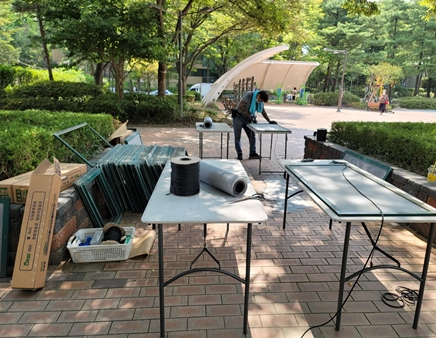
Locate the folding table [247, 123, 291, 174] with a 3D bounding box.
[{"bbox_3d":[0.926,-0.400,6.005,0.590,0.730,1.220,0,14,-2],"label":"folding table"}]

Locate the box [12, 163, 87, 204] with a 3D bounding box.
[{"bbox_3d":[-1.566,0.127,3.117,0.158,0.163,0.800,4,15,12],"label":"box"}]

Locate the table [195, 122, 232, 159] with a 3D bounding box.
[{"bbox_3d":[-0.094,-0.418,6.014,0.600,0.730,1.220,0,14,-4],"label":"table"}]

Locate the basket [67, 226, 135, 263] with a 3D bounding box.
[{"bbox_3d":[-0.997,0.670,2.855,0.510,0.163,0.340,-1,15,-9],"label":"basket"}]

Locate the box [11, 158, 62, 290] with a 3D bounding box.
[{"bbox_3d":[-1.333,0.426,2.422,0.163,0.866,0.138,3,-12,0],"label":"box"}]

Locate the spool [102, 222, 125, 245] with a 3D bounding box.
[{"bbox_3d":[-0.921,0.620,2.851,0.200,0.200,0.210,-3,32,-6],"label":"spool"}]

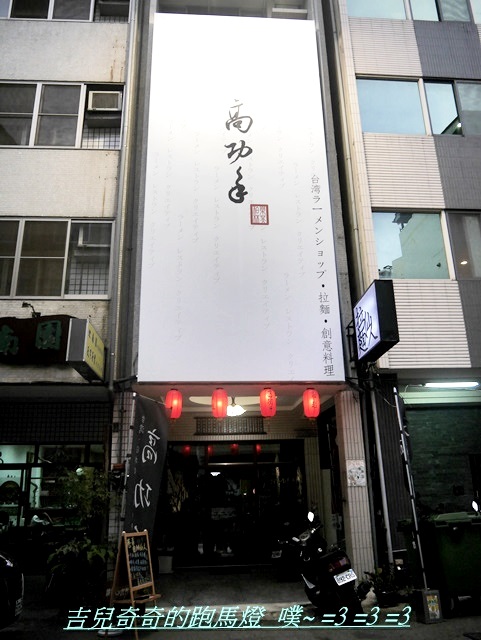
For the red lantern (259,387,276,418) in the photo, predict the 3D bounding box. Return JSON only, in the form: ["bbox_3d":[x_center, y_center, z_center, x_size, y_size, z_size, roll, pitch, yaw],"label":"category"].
[{"bbox_3d":[0.430,1.303,8.111,0.255,0.455,0.255,0,-19,-4],"label":"red lantern"}]

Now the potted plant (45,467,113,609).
[{"bbox_3d":[-2.239,2.973,7.188,0.840,1.780,0.740,0,-19,-4],"label":"potted plant"}]

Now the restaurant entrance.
[{"bbox_3d":[-0.138,3.956,11.351,3.324,2.550,0.200,0,-19,-4],"label":"restaurant entrance"}]

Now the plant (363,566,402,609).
[{"bbox_3d":[1.919,3.631,7.063,0.460,0.500,0.420,0,-19,-4],"label":"plant"}]

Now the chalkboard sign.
[{"bbox_3d":[-1.286,3.168,6.293,0.500,1.150,0.440,-11,-21,28],"label":"chalkboard sign"}]

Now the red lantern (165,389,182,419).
[{"bbox_3d":[-1.027,1.301,8.003,0.255,0.455,0.255,0,-19,-4],"label":"red lantern"}]

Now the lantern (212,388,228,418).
[{"bbox_3d":[-0.313,1.299,8.057,0.255,0.455,0.255,0,-19,-4],"label":"lantern"}]

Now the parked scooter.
[{"bbox_3d":[1.133,3.376,7.197,0.660,1.180,1.750,-4,-18,-13],"label":"parked scooter"}]

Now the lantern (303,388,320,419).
[{"bbox_3d":[1.116,1.317,8.158,0.255,0.455,0.255,0,-19,-4],"label":"lantern"}]

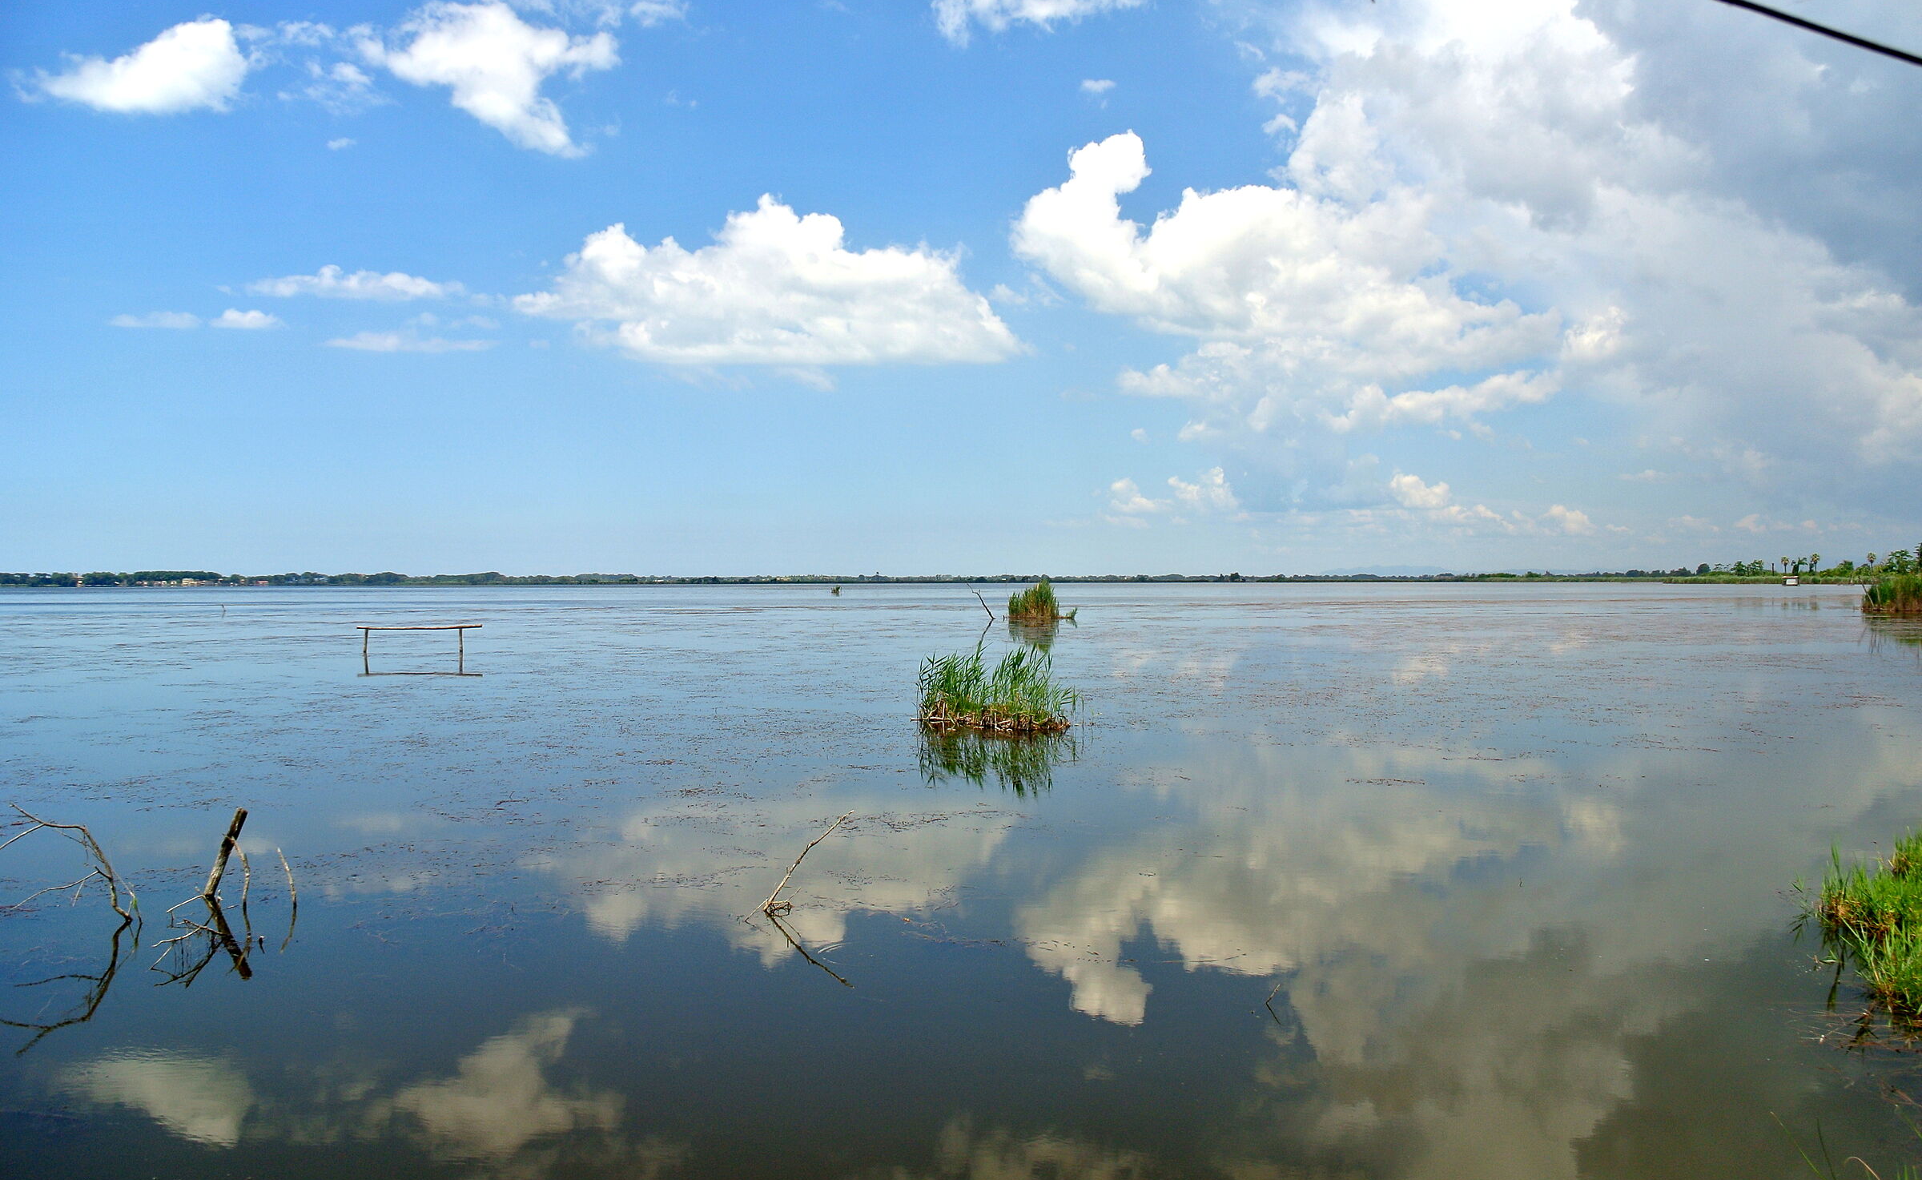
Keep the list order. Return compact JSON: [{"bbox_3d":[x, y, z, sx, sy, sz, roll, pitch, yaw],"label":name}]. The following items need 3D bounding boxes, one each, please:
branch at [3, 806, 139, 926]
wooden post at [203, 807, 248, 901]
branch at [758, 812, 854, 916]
[{"bbox_3d":[-5.618,1.708,8.876,0.754,0.799,0.650,0,0,0],"label":"branch"},{"bbox_3d":[-5.049,1.806,9.918,0.085,0.641,0.085,21,-3,-22],"label":"wooden post"},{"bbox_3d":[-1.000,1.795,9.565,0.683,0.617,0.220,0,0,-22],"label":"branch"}]

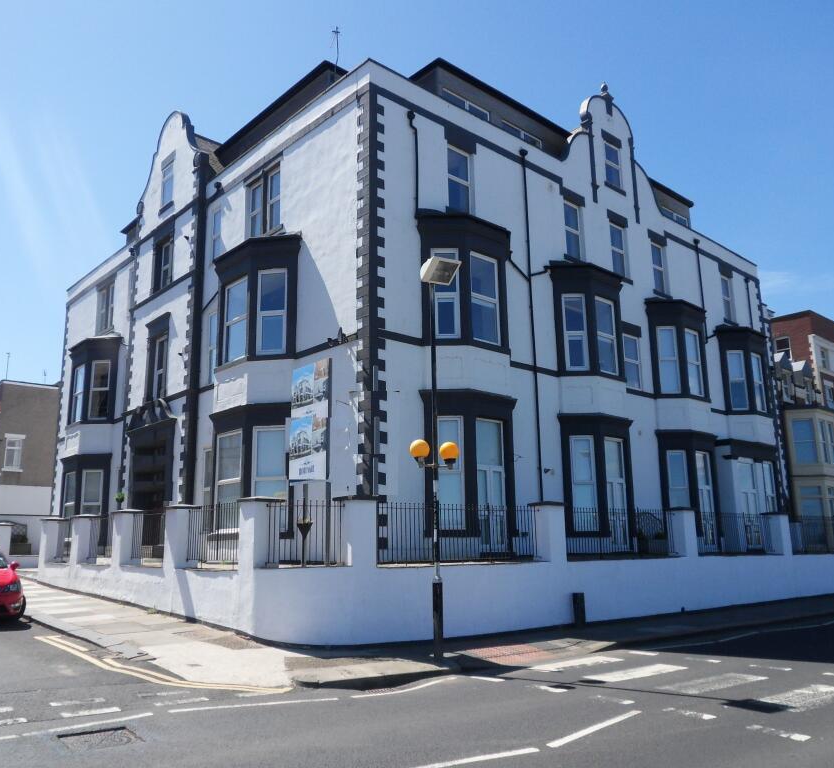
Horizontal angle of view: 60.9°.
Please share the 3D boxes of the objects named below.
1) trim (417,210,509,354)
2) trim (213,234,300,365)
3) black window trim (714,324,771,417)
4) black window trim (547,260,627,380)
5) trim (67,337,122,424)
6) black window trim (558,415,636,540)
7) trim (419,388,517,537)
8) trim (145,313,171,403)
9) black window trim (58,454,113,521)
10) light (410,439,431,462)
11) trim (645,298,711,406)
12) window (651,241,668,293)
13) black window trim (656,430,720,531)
[{"bbox_3d":[1.653,-2.487,18.715,3.500,3.520,0.950,10,-16,-40],"label":"trim"},{"bbox_3d":[-4.854,-2.046,20.051,0.959,3.455,3.950,11,-17,-42],"label":"trim"},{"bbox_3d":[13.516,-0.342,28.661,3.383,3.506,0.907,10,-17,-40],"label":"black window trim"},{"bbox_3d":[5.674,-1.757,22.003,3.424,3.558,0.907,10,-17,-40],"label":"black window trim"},{"bbox_3d":[-13.328,0.112,28.741,1.000,3.390,3.900,11,-17,-43],"label":"trim"},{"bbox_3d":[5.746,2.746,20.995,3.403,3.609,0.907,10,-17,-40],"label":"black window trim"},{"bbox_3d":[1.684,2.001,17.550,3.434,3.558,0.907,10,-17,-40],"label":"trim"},{"bbox_3d":[-8.933,-0.836,24.539,0.270,2.890,1.900,11,-17,-43],"label":"trim"},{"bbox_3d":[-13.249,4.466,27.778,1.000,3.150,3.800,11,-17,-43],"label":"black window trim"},{"bbox_3d":[0.047,0.964,10.400,0.300,0.300,0.300,-1,-12,0],"label":"light"},{"bbox_3d":[9.775,-1.053,25.610,3.500,3.530,0.930,10,-16,-40],"label":"trim"},{"bbox_3d":[8.919,-4.299,26.295,0.758,1.887,0.150,10,-17,-40],"label":"window"},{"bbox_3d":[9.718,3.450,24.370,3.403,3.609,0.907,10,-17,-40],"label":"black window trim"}]

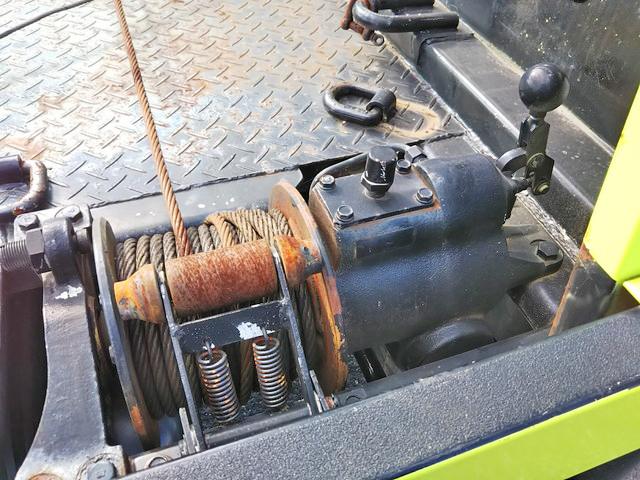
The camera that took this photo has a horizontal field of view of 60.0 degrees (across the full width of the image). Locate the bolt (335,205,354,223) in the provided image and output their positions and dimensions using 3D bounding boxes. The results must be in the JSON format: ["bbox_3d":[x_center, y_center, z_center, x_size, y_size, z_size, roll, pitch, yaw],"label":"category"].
[{"bbox_3d":[0.025,-0.026,0.547,0.018,0.009,0.018,-13,48,-16],"label":"bolt"}]

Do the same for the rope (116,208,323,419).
[{"bbox_3d":[-0.120,0.083,0.660,0.205,0.210,0.210,-13,48,-16],"label":"rope"}]

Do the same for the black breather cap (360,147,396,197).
[{"bbox_3d":[0.060,-0.066,0.553,0.032,0.057,0.032,2,46,-2],"label":"black breather cap"}]

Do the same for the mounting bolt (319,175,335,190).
[{"bbox_3d":[0.008,-0.060,0.579,0.018,0.009,0.018,-13,48,-16],"label":"mounting bolt"}]

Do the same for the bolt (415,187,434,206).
[{"bbox_3d":[0.108,-0.045,0.570,0.018,0.009,0.018,-13,48,-16],"label":"bolt"}]

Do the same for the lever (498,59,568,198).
[{"bbox_3d":[0.246,-0.110,0.610,0.060,0.192,0.050,-28,50,1],"label":"lever"}]

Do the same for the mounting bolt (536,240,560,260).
[{"bbox_3d":[0.278,0.013,0.676,0.025,0.012,0.025,-13,48,-16],"label":"mounting bolt"}]

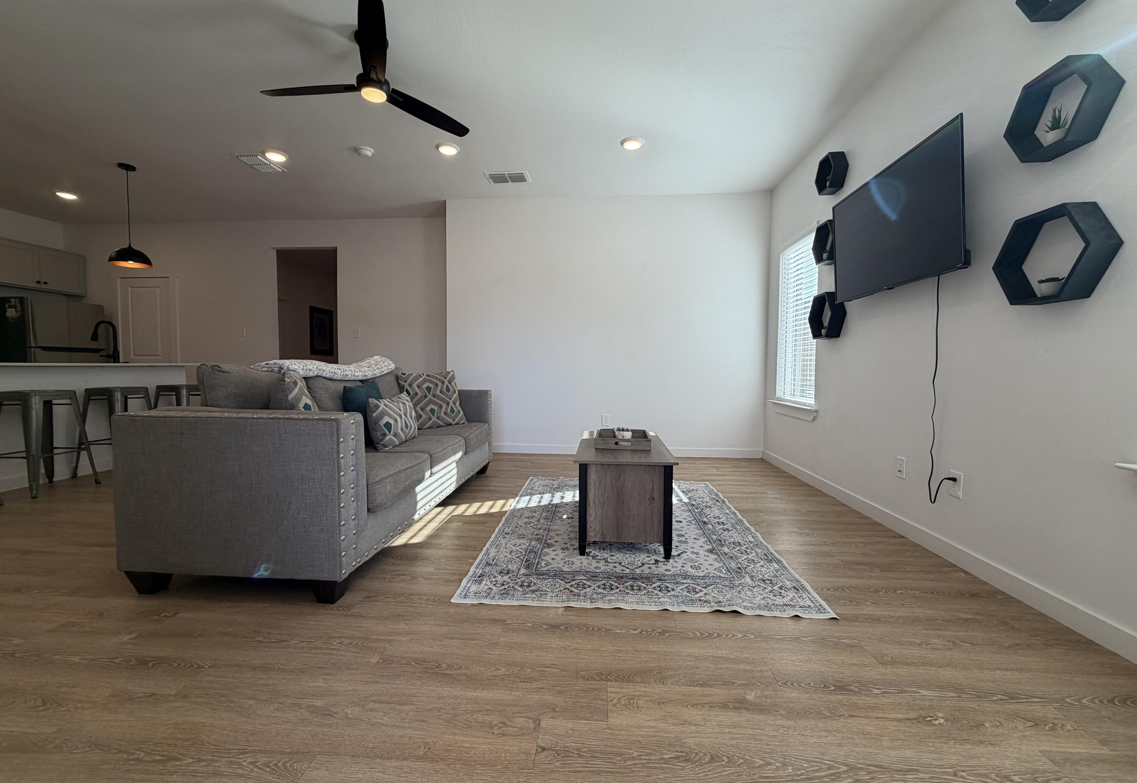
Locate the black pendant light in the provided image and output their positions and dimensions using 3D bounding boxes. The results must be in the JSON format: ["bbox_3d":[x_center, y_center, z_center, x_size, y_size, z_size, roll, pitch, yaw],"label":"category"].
[{"bbox_3d":[-3.989,-1.593,4.176,0.294,0.877,0.294,0,3,4],"label":"black pendant light"}]

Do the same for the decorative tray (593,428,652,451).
[{"bbox_3d":[0.332,0.288,2.792,0.312,0.064,0.394,1,3,5],"label":"decorative tray"}]

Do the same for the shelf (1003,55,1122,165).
[{"bbox_3d":[1.771,-1.008,1.661,0.102,0.285,0.331,1,3,4],"label":"shelf"}]

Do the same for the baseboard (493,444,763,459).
[{"bbox_3d":[0.357,0.639,4.951,3.360,0.095,0.016,1,3,4],"label":"baseboard"}]

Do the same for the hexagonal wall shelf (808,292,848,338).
[{"bbox_3d":[1.932,-0.559,3.445,0.100,0.329,0.360,0,3,4],"label":"hexagonal wall shelf"}]

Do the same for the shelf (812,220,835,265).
[{"bbox_3d":[1.899,-1.075,3.344,0.104,0.280,0.328,1,3,4],"label":"shelf"}]

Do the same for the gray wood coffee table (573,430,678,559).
[{"bbox_3d":[0.317,0.545,2.733,0.497,0.472,1.077,1,3,4],"label":"gray wood coffee table"}]

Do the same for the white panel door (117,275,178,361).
[{"bbox_3d":[-5.421,-0.441,5.940,0.760,2.060,0.050,1,3,4],"label":"white panel door"}]

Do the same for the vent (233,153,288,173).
[{"bbox_3d":[-2.732,-2.012,4.076,0.263,0.021,0.365,0,3,4],"label":"vent"}]

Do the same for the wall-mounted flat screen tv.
[{"bbox_3d":[1.774,-0.885,2.517,0.080,0.648,1.115,-3,2,5],"label":"wall-mounted flat screen tv"}]

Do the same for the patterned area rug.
[{"bbox_3d":[0.349,0.806,2.867,1.512,0.009,2.093,0,3,3],"label":"patterned area rug"}]

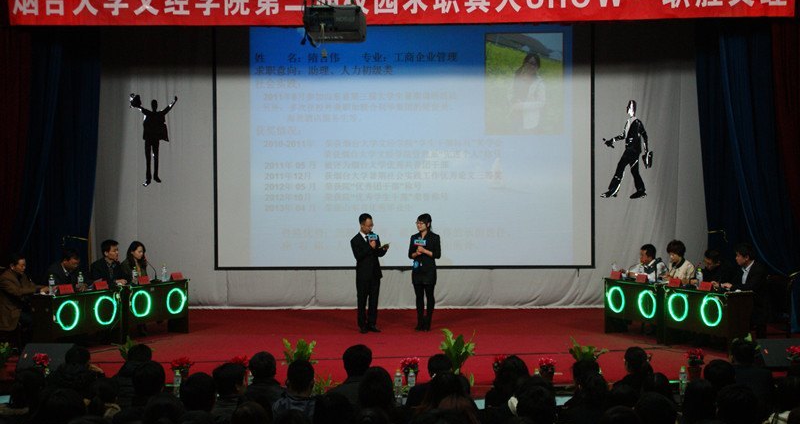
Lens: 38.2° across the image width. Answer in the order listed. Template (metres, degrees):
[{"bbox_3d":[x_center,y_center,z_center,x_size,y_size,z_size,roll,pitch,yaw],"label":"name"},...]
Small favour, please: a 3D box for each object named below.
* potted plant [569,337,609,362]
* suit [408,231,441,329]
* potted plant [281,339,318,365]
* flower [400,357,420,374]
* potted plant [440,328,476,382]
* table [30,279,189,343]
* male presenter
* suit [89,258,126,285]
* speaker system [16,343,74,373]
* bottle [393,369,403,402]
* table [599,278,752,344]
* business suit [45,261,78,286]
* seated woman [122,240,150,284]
[{"bbox_3d":[1.975,1.541,12.100,0.420,0.520,0.400,0,1,0],"label":"potted plant"},{"bbox_3d":[0.365,0.985,16.850,0.440,1.430,0.290,0,1,22],"label":"suit"},{"bbox_3d":[-1.122,1.663,12.863,0.380,0.510,0.360,0,2,0],"label":"potted plant"},{"bbox_3d":[0.115,1.743,12.817,0.210,0.280,0.200,0,2,0],"label":"flower"},{"bbox_3d":[0.613,1.514,12.100,0.360,0.570,0.360,0,1,0],"label":"potted plant"},{"bbox_3d":[-3.890,1.405,15.680,0.400,0.760,2.850,0,1,25],"label":"table"},{"bbox_3d":[-0.434,0.898,17.000,0.470,1.740,0.370,-1,1,-36],"label":"male presenter"},{"bbox_3d":[-4.128,0.984,16.256,0.420,0.660,0.470,1,3,35],"label":"suit"},{"bbox_3d":[-4.230,1.748,13.895,0.591,0.305,0.420,0,2,0],"label":"speaker system"},{"bbox_3d":[-0.020,1.404,9.400,0.066,0.240,0.066,0,1,0],"label":"bottle"},{"bbox_3d":[3.717,1.384,15.615,0.440,0.779,2.355,-2,3,-30],"label":"table"},{"bbox_3d":[-4.572,0.985,15.612,0.420,0.660,0.470,1,3,35],"label":"business suit"},{"bbox_3d":[-3.720,1.106,16.730,0.720,1.330,0.500,0,1,30],"label":"seated woman"}]

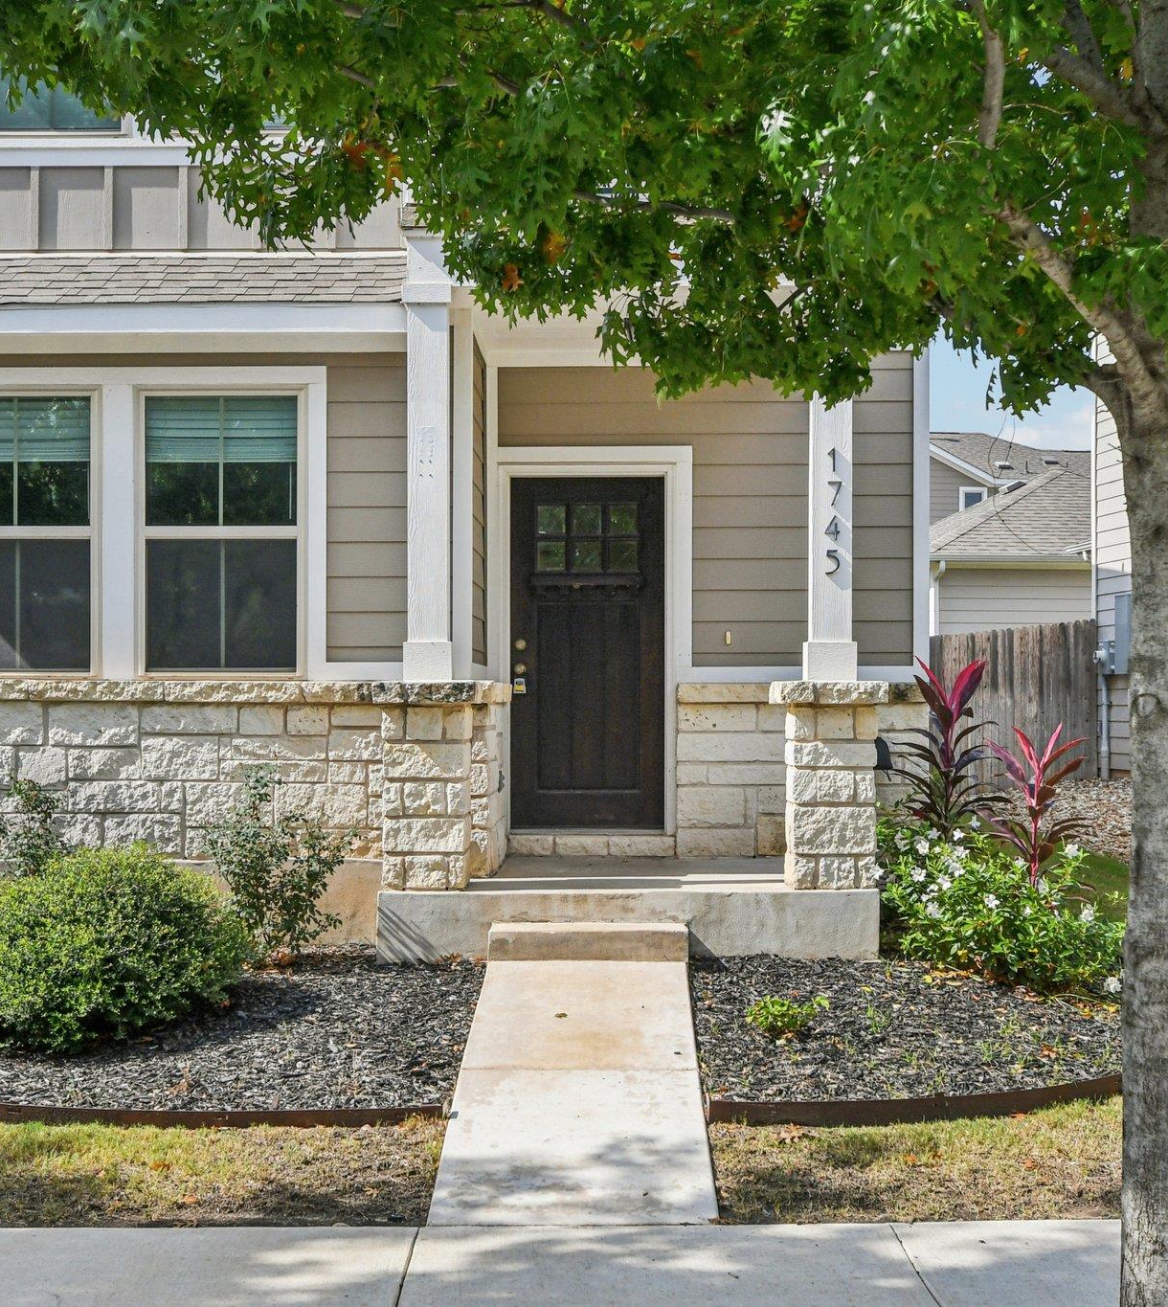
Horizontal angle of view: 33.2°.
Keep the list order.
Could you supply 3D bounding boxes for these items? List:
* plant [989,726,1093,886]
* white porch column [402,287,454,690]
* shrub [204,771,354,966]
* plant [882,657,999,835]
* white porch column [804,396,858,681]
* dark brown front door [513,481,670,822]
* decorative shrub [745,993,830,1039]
[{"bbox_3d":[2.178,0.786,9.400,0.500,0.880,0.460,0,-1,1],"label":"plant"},{"bbox_3d":[-0.743,-0.778,9.363,0.212,1.818,0.212,0,-1,0],"label":"white porch column"},{"bbox_3d":[-1.460,1.010,9.444,0.707,0.889,0.657,0,-1,0],"label":"shrub"},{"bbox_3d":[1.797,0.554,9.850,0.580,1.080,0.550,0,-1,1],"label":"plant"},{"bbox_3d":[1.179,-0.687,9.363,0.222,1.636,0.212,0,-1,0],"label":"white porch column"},{"bbox_3d":[0.022,0.000,11.383,0.899,2.040,0.061,0,-1,0],"label":"dark brown front door"},{"bbox_3d":[0.844,1.510,8.150,0.360,0.180,0.310,0,-1,1],"label":"decorative shrub"}]

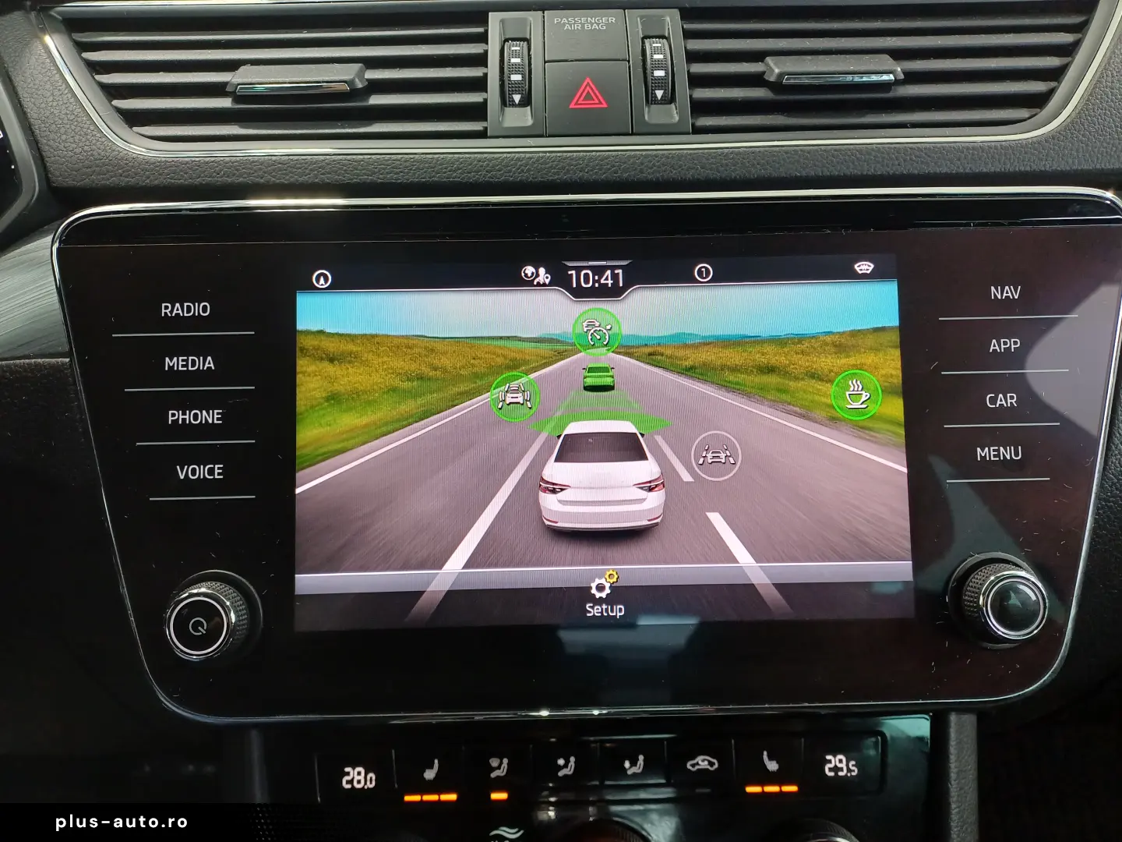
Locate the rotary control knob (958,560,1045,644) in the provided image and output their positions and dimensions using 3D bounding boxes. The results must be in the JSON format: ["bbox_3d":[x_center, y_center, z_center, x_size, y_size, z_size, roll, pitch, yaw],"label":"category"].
[{"bbox_3d":[0.123,0.051,0.223,0.021,0.021,0.011,-1,-4,-1],"label":"rotary control knob"}]

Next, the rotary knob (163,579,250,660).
[{"bbox_3d":[-0.097,0.055,0.221,0.021,0.021,0.011,-1,-4,-1],"label":"rotary knob"}]

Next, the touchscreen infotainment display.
[{"bbox_3d":[0.012,0.006,0.235,0.175,0.105,0.010,-1,-4,-1],"label":"touchscreen infotainment display"}]

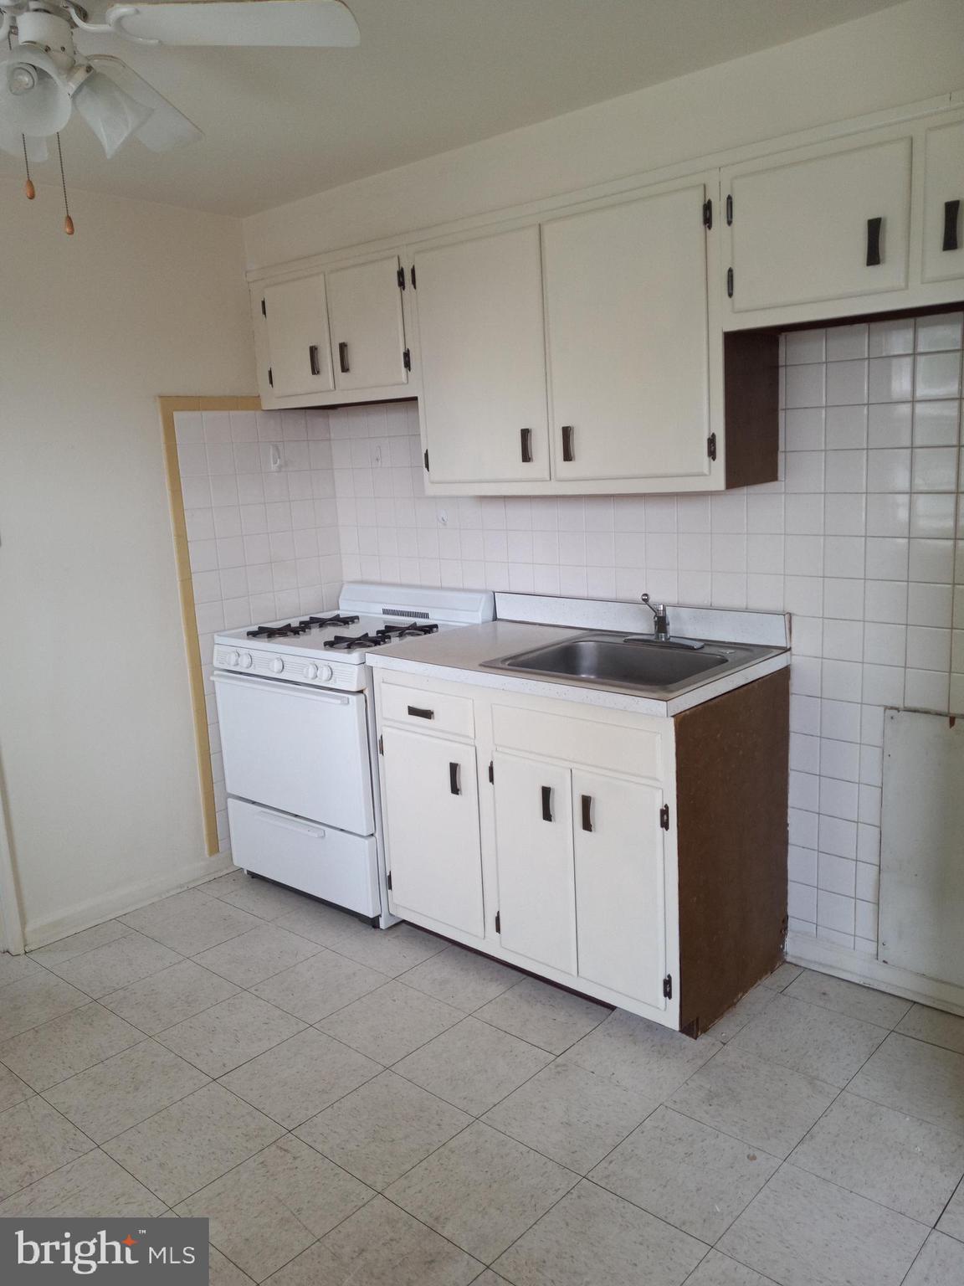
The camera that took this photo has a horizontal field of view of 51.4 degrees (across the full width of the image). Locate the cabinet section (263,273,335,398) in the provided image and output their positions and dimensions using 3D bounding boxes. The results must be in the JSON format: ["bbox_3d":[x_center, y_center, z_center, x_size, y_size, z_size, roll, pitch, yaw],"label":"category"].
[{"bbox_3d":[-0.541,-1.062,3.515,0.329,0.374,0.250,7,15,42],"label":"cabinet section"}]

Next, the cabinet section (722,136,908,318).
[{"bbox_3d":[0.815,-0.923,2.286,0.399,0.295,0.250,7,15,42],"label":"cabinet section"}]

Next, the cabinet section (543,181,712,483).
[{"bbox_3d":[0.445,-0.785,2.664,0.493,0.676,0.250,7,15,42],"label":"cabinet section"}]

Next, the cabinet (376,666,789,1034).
[{"bbox_3d":[0.277,0.500,2.997,1.063,0.890,0.607,7,15,42],"label":"cabinet"}]

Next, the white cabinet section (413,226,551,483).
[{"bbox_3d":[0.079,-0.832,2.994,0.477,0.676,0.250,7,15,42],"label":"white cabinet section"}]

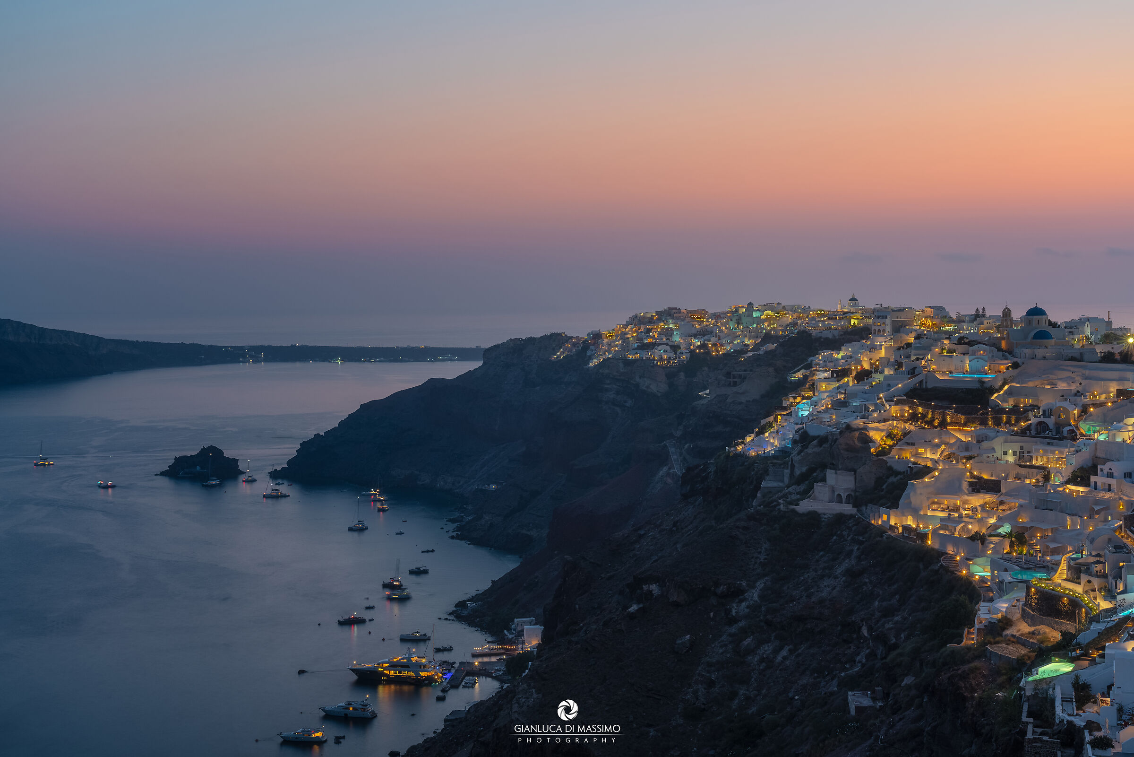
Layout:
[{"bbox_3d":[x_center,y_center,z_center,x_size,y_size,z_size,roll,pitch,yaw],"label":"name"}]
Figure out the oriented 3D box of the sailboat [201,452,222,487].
[{"bbox_3d":[-276.130,70.190,1247.960,14.510,25.660,5.800,-2,3,-30],"label":"sailboat"}]

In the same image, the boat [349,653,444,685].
[{"bbox_3d":[-64.920,107.490,601.890,36.870,10.200,7.560,1,3,17],"label":"boat"}]

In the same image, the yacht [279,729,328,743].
[{"bbox_3d":[-85.610,114.180,518.090,15.300,4.500,4.280,0,3,8],"label":"yacht"}]

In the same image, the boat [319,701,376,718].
[{"bbox_3d":[-75.560,112.180,549.730,19.800,5.600,5.150,1,3,15],"label":"boat"}]

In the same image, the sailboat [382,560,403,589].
[{"bbox_3d":[-86.880,96.760,797.070,10.410,13.800,3.540,0,3,-3],"label":"sailboat"}]

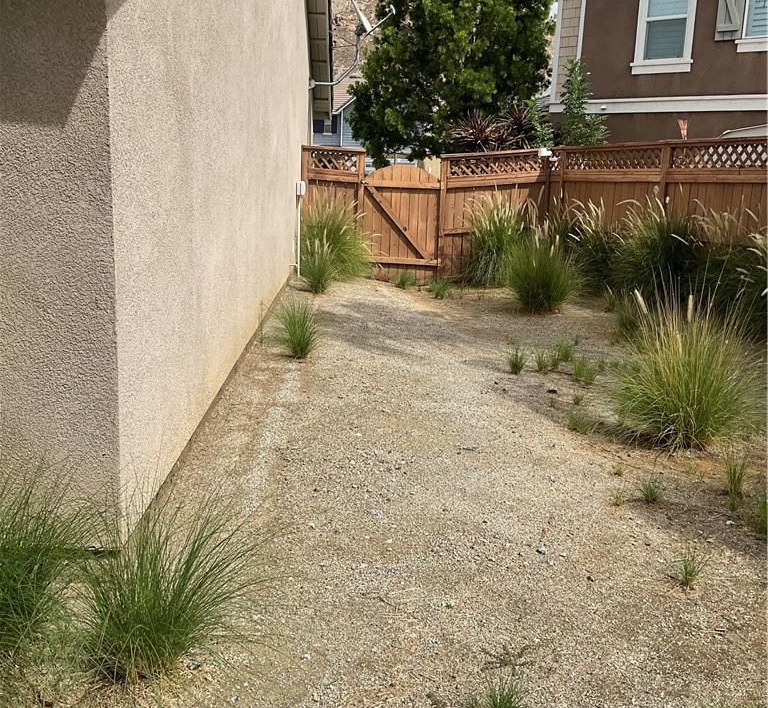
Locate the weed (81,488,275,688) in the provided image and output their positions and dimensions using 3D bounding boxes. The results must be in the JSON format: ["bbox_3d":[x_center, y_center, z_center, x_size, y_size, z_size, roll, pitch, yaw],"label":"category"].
[{"bbox_3d":[-0.626,0.674,2.564,0.532,0.456,0.470,-1,11,-16],"label":"weed"}]

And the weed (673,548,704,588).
[{"bbox_3d":[1.176,0.824,3.314,0.124,0.155,0.114,6,12,21],"label":"weed"}]

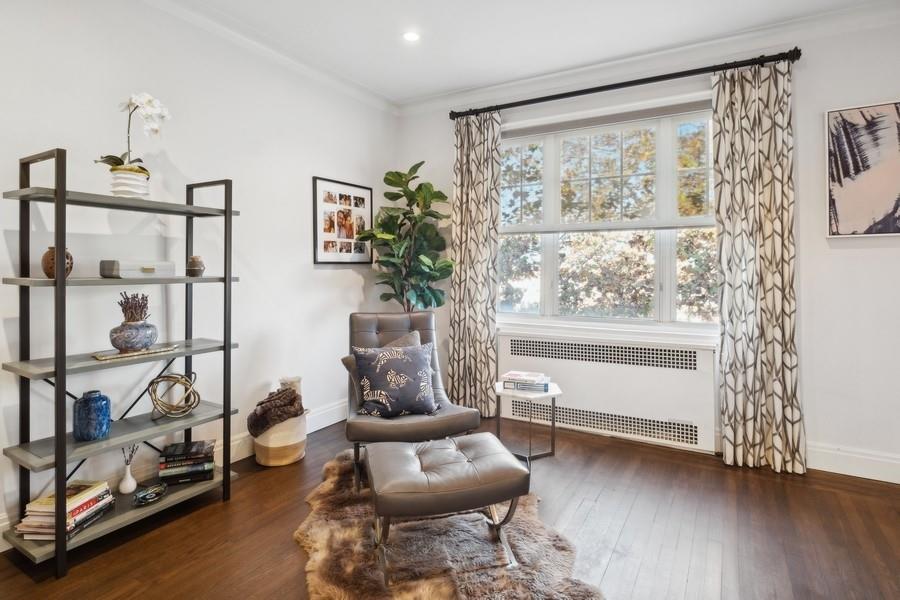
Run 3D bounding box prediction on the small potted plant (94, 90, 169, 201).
[{"bbox_3d":[-1.530,-0.749,2.180,0.290,0.480,0.200,-3,4,-41],"label":"small potted plant"}]

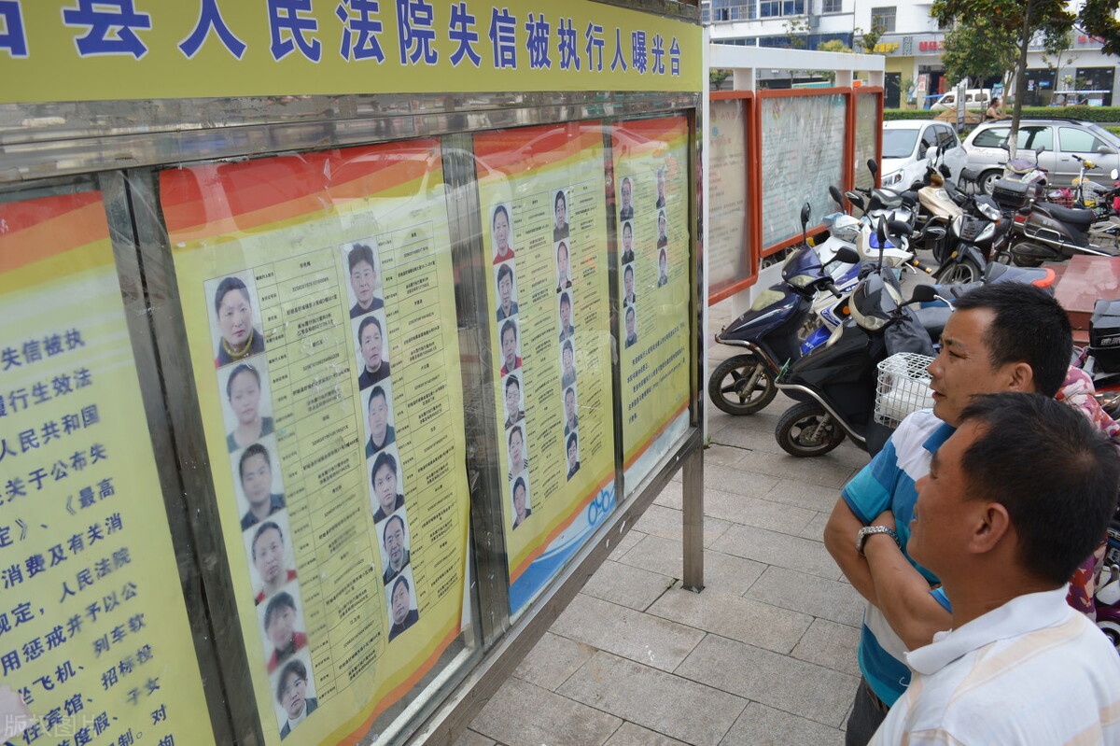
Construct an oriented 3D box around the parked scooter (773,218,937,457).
[{"bbox_3d":[1.975,-0.040,4.314,1.820,1.250,0.700,5,19,27],"label":"parked scooter"}]

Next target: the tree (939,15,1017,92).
[{"bbox_3d":[20.888,-14.931,41.977,3.600,5.700,3.600,8,20,33],"label":"tree"}]

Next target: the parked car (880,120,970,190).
[{"bbox_3d":[6.146,-3.819,15.585,1.700,1.500,4.000,11,22,40],"label":"parked car"}]

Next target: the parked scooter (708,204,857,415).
[{"bbox_3d":[1.760,-0.256,5.076,1.800,1.250,0.700,5,19,27],"label":"parked scooter"}]

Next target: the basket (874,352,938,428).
[{"bbox_3d":[1.613,0.093,3.651,0.290,0.270,0.340,-17,21,-38],"label":"basket"}]

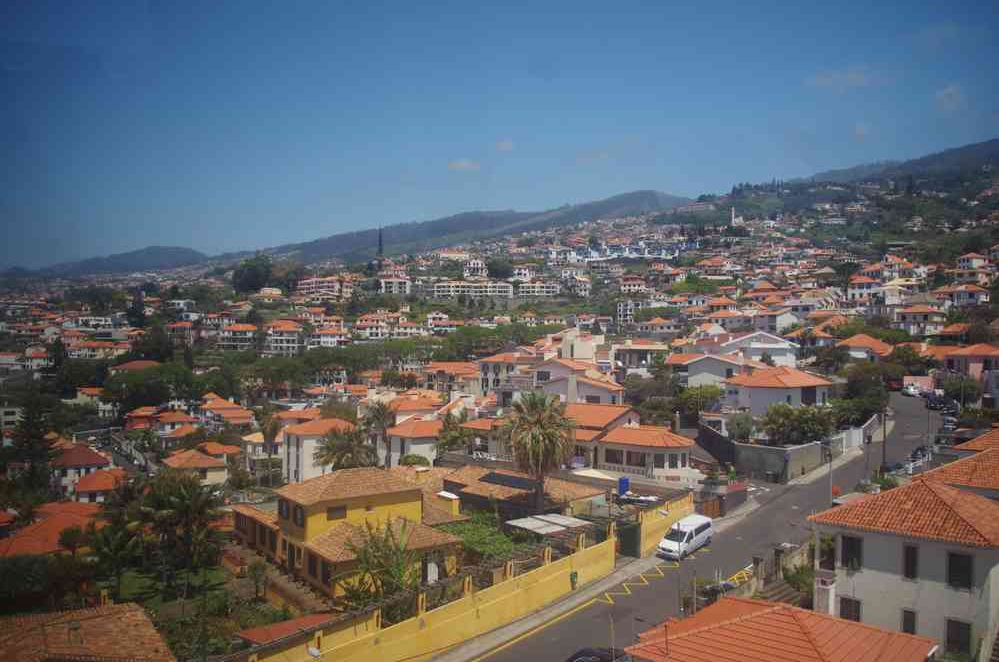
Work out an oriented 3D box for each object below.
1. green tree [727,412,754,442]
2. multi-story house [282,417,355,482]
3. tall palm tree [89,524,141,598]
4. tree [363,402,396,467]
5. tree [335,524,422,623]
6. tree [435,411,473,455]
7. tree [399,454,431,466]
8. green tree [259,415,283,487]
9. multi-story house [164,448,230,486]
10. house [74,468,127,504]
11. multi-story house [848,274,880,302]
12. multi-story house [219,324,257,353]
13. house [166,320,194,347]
[{"bbox_3d":[24.930,10.086,77.500,2.900,3.200,2.800,1,0,0],"label":"green tree"},{"bbox_3d":[-25.020,17.030,105.000,8.500,9.600,9.500,-1,2,-30],"label":"multi-story house"},{"bbox_3d":[-30.750,18.540,60.000,4.000,5.900,3.800,-1,2,-27],"label":"tall palm tree"},{"bbox_3d":[-12.183,11.226,76.704,3.500,8.298,3.500,-1,4,-9],"label":"tree"},{"bbox_3d":[-8.156,16.278,50.500,5.600,7.000,5.200,1,0,0],"label":"tree"},{"bbox_3d":[-4.962,11.170,80.809,4.100,5.244,4.100,0,4,-4],"label":"tree"},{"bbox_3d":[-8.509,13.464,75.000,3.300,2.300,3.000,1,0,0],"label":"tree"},{"bbox_3d":[-29.950,15.630,98.000,3.100,9.300,3.100,1,2,0],"label":"green tree"},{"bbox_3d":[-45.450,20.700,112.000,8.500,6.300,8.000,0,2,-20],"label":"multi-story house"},{"bbox_3d":[-53.123,20.822,100.000,6.500,5.200,6.500,1,0,-14],"label":"house"},{"bbox_3d":[114.002,-13.274,234.000,9.300,8.600,9.500,1,0,14],"label":"multi-story house"},{"bbox_3d":[-112.176,2.901,322.000,13.800,12.300,12.000,0,4,4],"label":"multi-story house"},{"bbox_3d":[-121.350,1.140,285.000,8.500,9.600,7.500,1,2,21],"label":"house"}]

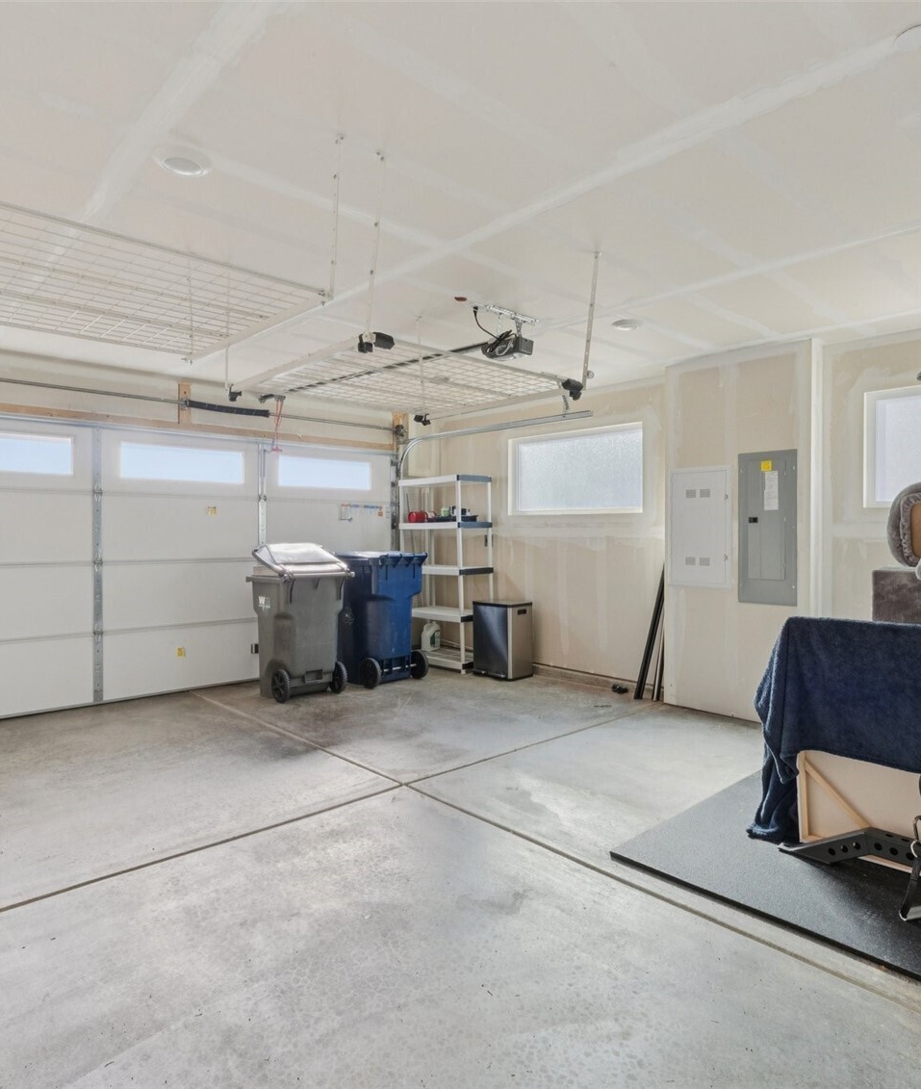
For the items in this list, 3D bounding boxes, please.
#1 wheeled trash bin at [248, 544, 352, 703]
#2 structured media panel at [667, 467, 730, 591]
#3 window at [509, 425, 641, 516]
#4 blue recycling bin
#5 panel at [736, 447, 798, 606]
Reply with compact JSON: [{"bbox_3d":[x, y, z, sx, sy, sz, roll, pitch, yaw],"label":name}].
[{"bbox_3d":[-1.334,0.632,5.657,0.600,1.200,0.710,-1,0,-41],"label":"wheeled trash bin"},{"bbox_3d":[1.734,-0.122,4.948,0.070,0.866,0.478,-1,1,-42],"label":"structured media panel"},{"bbox_3d":[0.988,-0.620,5.969,0.100,0.720,1.470,-1,0,-41],"label":"window"},{"bbox_3d":[-0.733,0.654,6.148,0.700,1.140,0.630,0,0,42],"label":"blue recycling bin"},{"bbox_3d":[2.040,-0.106,4.556,0.050,1.010,0.390,-1,0,-41],"label":"panel"}]

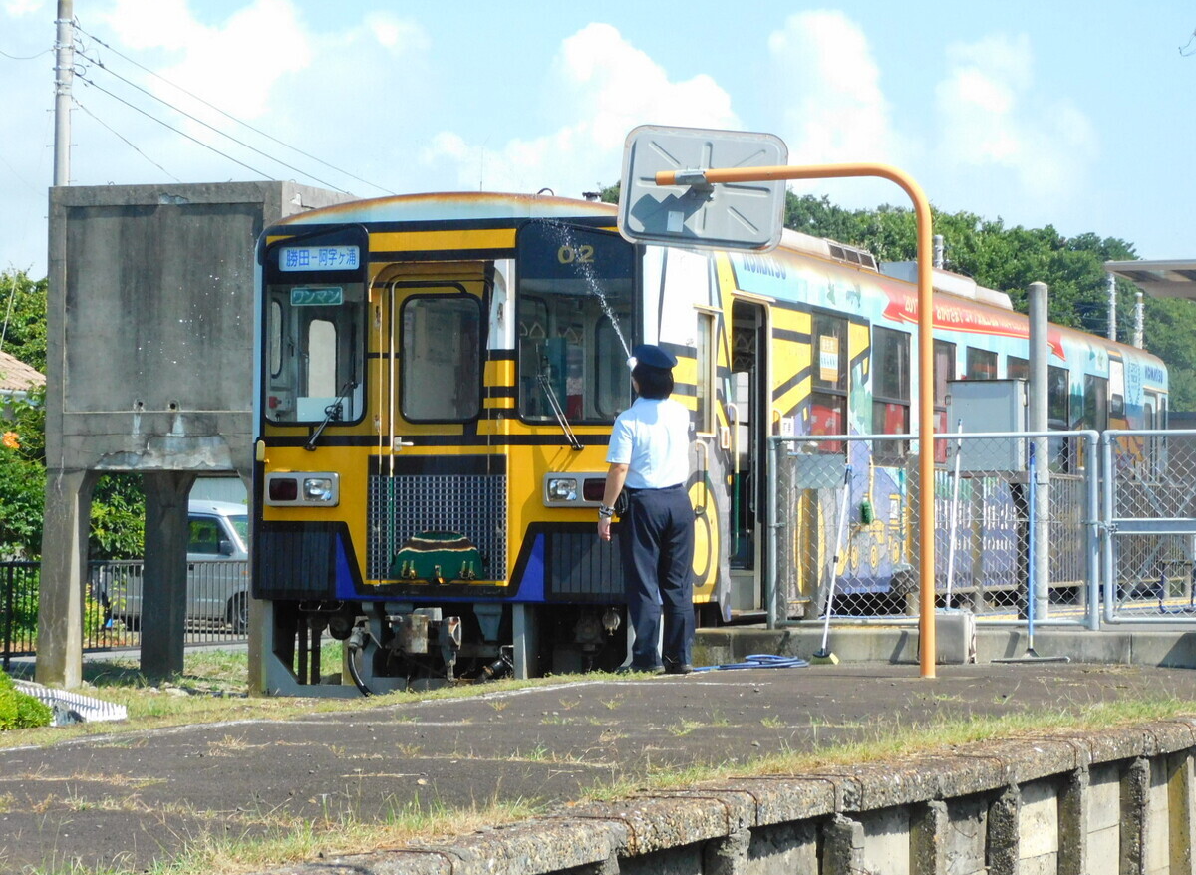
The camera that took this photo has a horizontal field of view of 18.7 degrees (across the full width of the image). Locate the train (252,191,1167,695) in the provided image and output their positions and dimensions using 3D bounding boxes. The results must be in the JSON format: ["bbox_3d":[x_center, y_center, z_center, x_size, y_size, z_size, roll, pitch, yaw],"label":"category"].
[{"bbox_3d":[1.986,0.420,31.207,2.780,3.800,18.200,0,-2,19],"label":"train"}]

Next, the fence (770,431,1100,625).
[{"bbox_3d":[2.003,0.562,21.800,2.030,1.180,0.070,0,-2,20],"label":"fence"}]

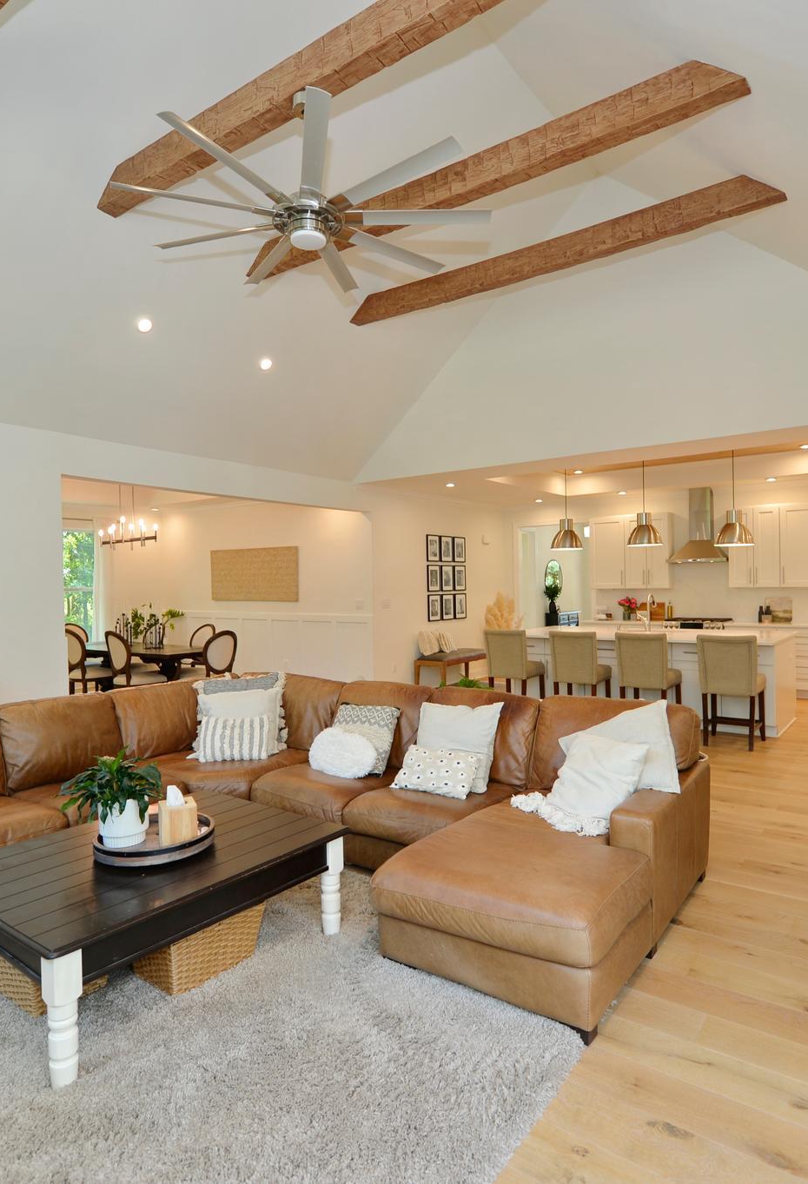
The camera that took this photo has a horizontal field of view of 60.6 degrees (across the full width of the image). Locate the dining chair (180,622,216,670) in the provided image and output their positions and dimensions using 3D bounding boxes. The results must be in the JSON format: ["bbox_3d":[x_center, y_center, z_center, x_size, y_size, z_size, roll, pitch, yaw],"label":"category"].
[{"bbox_3d":[-3.111,0.991,10.034,0.500,1.000,0.580,-1,0,37],"label":"dining chair"}]

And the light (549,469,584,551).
[{"bbox_3d":[1.931,-1.042,8.245,0.385,1.080,0.385,-1,1,36],"label":"light"}]

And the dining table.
[{"bbox_3d":[-3.379,1.103,8.862,2.200,0.760,0.920,-1,1,36],"label":"dining table"}]

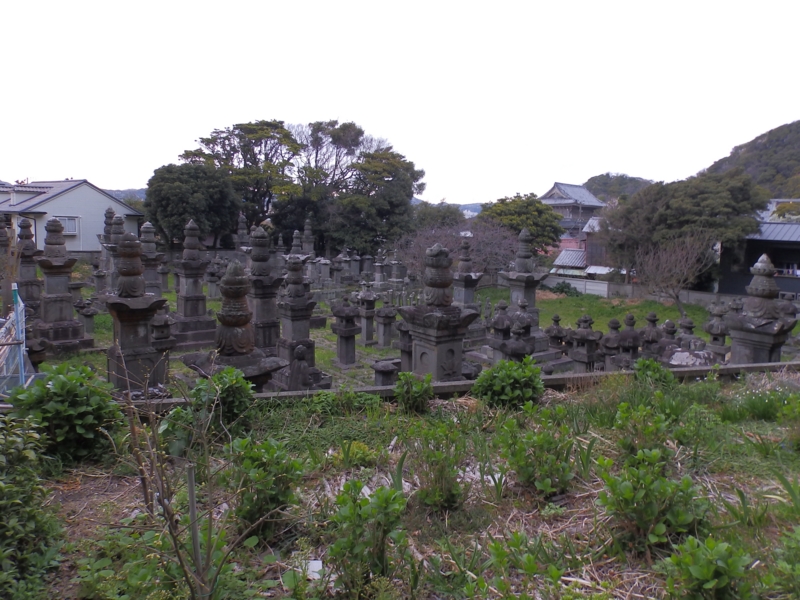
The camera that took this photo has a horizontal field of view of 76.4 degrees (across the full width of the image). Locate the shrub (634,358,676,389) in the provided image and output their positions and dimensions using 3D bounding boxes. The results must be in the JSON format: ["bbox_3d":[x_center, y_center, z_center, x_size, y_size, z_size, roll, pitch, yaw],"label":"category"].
[{"bbox_3d":[2.716,0.776,5.427,0.430,0.310,0.390,4,8,27],"label":"shrub"}]

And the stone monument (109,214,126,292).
[{"bbox_3d":[-10.317,-1.314,18.794,1.300,3.650,1.300,-4,8,-39],"label":"stone monument"}]

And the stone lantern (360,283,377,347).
[{"bbox_3d":[-0.832,0.362,13.100,0.400,1.581,0.400,-5,9,-39],"label":"stone lantern"}]

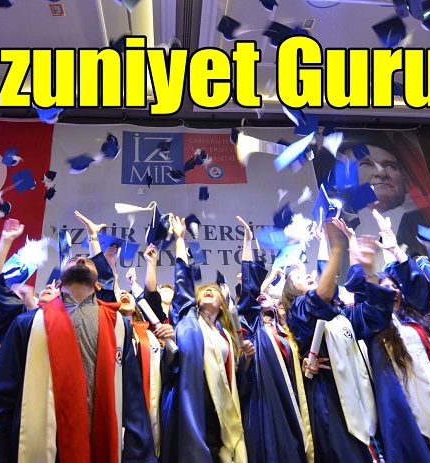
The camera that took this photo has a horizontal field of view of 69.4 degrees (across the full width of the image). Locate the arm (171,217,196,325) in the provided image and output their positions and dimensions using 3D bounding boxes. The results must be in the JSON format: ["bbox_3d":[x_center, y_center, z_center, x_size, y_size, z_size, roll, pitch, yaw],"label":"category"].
[{"bbox_3d":[-0.212,0.215,1.940,0.140,0.648,0.160,-4,-14,-6],"label":"arm"}]

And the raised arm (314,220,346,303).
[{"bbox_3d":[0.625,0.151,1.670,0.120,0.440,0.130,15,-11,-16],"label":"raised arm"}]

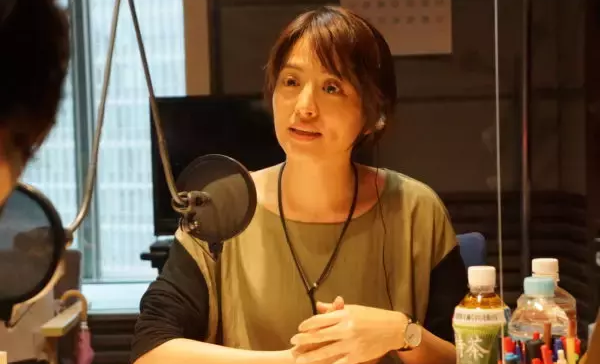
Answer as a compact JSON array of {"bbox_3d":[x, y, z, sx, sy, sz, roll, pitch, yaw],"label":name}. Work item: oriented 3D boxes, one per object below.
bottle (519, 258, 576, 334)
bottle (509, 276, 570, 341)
[{"bbox_3d":[0.279,0.194,1.548,0.067,0.212,0.067,0,7,10],"label":"bottle"},{"bbox_3d":[0.250,0.207,1.423,0.064,0.215,0.064,0,7,10],"label":"bottle"}]

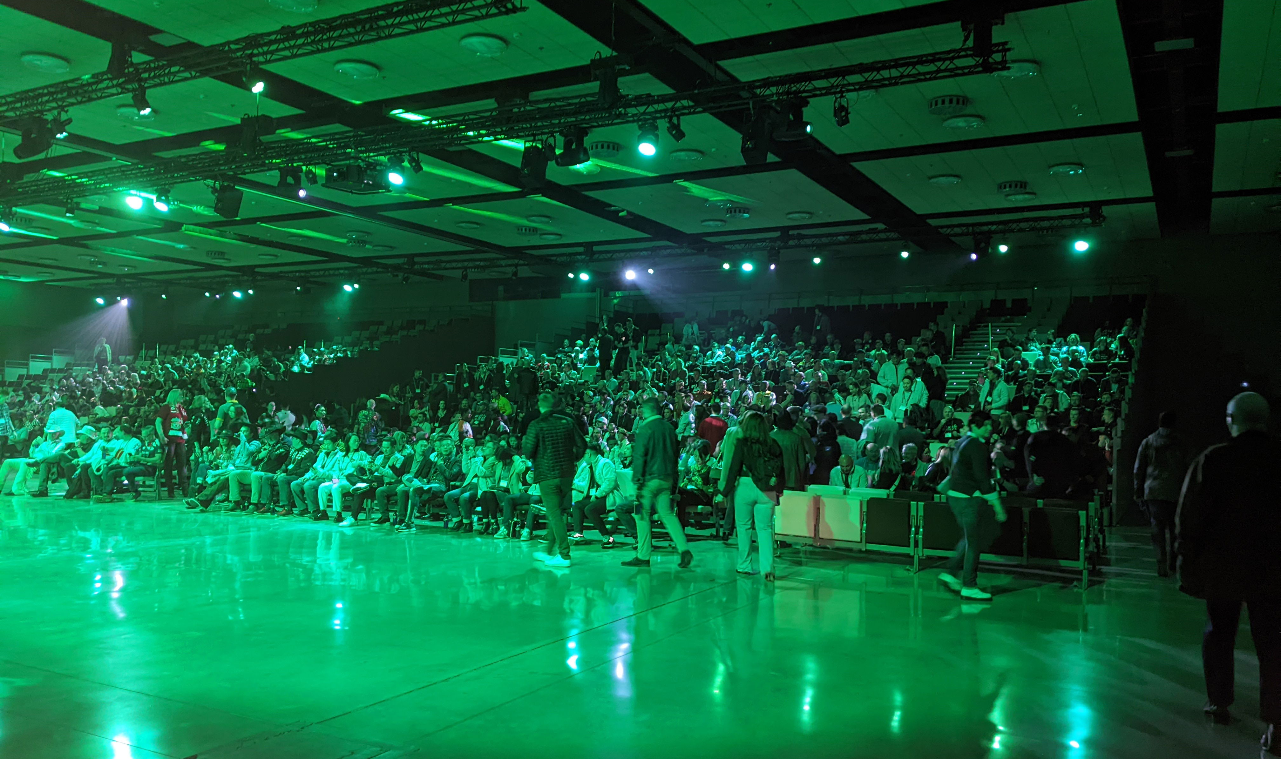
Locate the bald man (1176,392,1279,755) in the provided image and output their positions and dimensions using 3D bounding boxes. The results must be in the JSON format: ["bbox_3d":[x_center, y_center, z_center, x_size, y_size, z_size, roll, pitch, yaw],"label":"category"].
[{"bbox_3d":[3.129,0.963,5.251,0.620,1.800,0.460,1,-2,19],"label":"bald man"}]

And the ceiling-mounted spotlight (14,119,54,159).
[{"bbox_3d":[-9.514,-3.770,15.664,0.520,0.560,0.400,3,-2,-21],"label":"ceiling-mounted spotlight"}]

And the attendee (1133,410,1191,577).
[{"bbox_3d":[5.911,1.286,11.328,0.600,1.800,0.420,1,-2,21],"label":"attendee"}]

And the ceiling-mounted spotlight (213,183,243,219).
[{"bbox_3d":[-8.071,-3.493,19.535,0.380,0.590,0.370,0,-16,29],"label":"ceiling-mounted spotlight"}]

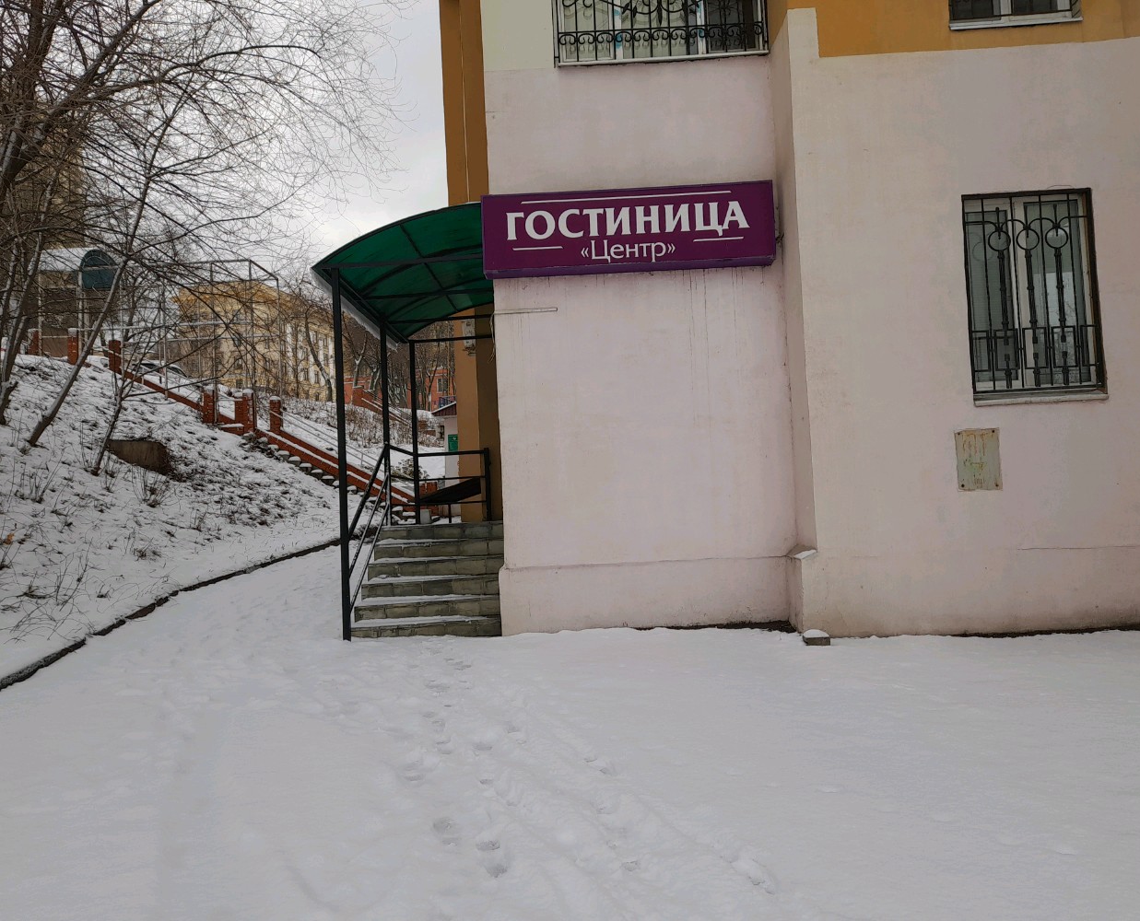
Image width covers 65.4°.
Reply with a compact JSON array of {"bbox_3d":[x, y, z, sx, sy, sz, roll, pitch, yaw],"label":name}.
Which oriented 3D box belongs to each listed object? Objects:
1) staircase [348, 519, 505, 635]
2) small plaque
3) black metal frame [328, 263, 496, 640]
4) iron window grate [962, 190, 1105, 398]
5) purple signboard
[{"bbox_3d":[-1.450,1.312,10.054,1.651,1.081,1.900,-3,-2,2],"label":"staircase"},{"bbox_3d":[3.393,-0.003,7.349,0.358,0.505,0.020,-3,-3,2],"label":"small plaque"},{"bbox_3d":[-1.345,-0.028,9.724,1.458,3.403,3.526,-3,-3,2],"label":"black metal frame"},{"bbox_3d":[3.867,-1.422,7.408,1.064,1.687,0.069,-3,-3,2],"label":"iron window grate"},{"bbox_3d":[0.507,-2.047,7.902,2.544,0.670,0.286,-3,-3,2],"label":"purple signboard"}]

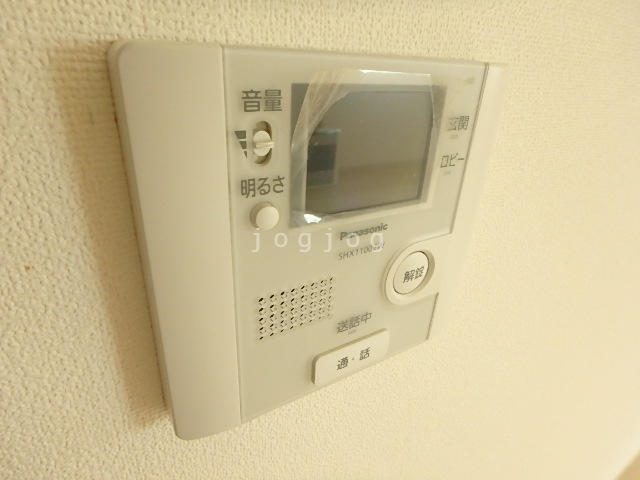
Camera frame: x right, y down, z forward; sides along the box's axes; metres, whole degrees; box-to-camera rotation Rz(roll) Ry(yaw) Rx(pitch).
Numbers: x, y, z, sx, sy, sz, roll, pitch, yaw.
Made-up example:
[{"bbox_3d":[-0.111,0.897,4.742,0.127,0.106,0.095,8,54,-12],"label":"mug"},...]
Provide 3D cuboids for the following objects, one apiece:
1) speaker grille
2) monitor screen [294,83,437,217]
[{"bbox_3d":[-0.009,0.026,0.154,0.035,0.021,0.004,-12,29,-30],"label":"speaker grille"},{"bbox_3d":[0.018,-0.033,0.144,0.065,0.046,0.005,-12,29,-30],"label":"monitor screen"}]

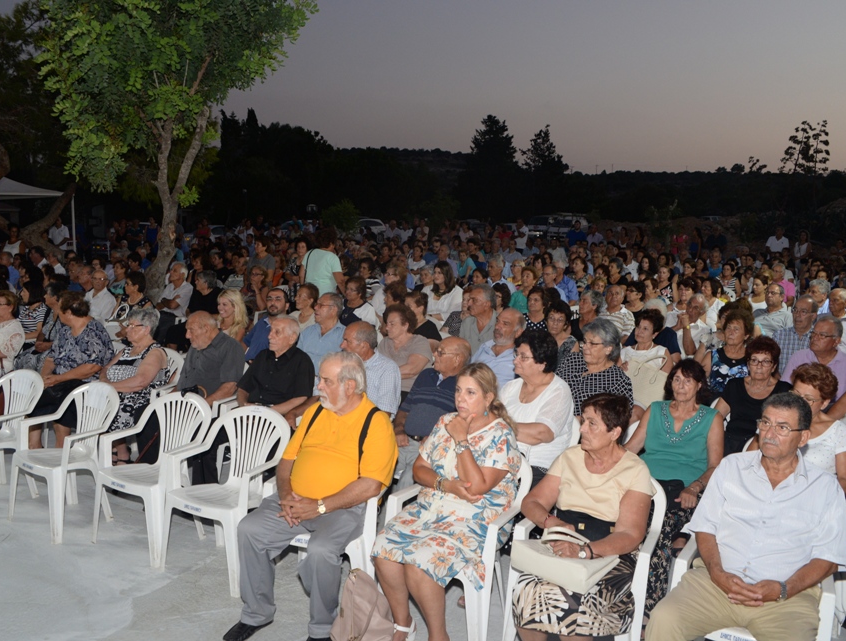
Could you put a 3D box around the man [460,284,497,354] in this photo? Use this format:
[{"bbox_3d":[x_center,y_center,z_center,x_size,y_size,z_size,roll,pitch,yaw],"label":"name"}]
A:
[{"bbox_3d":[0.369,0.377,5.966,0.520,1.320,0.770,5,10,28],"label":"man"}]

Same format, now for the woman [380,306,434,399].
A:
[{"bbox_3d":[-0.257,0.510,5.357,0.520,1.225,0.770,6,10,34],"label":"woman"}]

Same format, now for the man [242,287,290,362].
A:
[{"bbox_3d":[-1.167,0.345,6.073,0.520,1.200,0.750,6,12,32],"label":"man"}]

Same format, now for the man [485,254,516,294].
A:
[{"bbox_3d":[0.779,-0.096,8.313,0.520,1.250,0.750,6,12,32],"label":"man"}]

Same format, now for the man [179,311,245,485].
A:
[{"bbox_3d":[-1.455,0.531,5.069,0.560,1.190,0.750,5,12,29],"label":"man"}]

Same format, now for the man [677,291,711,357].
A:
[{"bbox_3d":[2.114,0.427,5.943,0.520,1.260,0.770,6,10,32],"label":"man"}]

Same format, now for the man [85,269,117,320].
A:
[{"bbox_3d":[-3.147,0.176,6.957,0.540,1.270,0.780,5,10,28],"label":"man"}]

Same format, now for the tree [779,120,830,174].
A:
[{"bbox_3d":[25.535,-10.843,50.000,3.200,5.300,2.600,5,11,27],"label":"tree"}]

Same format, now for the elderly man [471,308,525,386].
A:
[{"bbox_3d":[0.433,0.561,4.634,0.560,1.231,0.800,6,11,33],"label":"elderly man"}]

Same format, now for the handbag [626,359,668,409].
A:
[{"bbox_3d":[1.346,0.405,4.503,0.340,0.370,0.150,6,11,35],"label":"handbag"}]

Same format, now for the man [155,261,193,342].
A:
[{"bbox_3d":[-2.760,-0.024,8.168,0.520,1.220,0.750,6,12,32],"label":"man"}]

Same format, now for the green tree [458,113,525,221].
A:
[{"bbox_3d":[5.340,-11.970,60.000,5.400,9.200,5.400,1,9,0],"label":"green tree"}]

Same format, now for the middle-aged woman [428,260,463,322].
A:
[{"bbox_3d":[0.113,0.036,8.145,0.500,1.331,0.770,6,11,33],"label":"middle-aged woman"}]

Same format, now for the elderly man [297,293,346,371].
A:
[{"bbox_3d":[-0.777,0.385,5.827,0.540,1.200,0.750,6,12,32],"label":"elderly man"}]

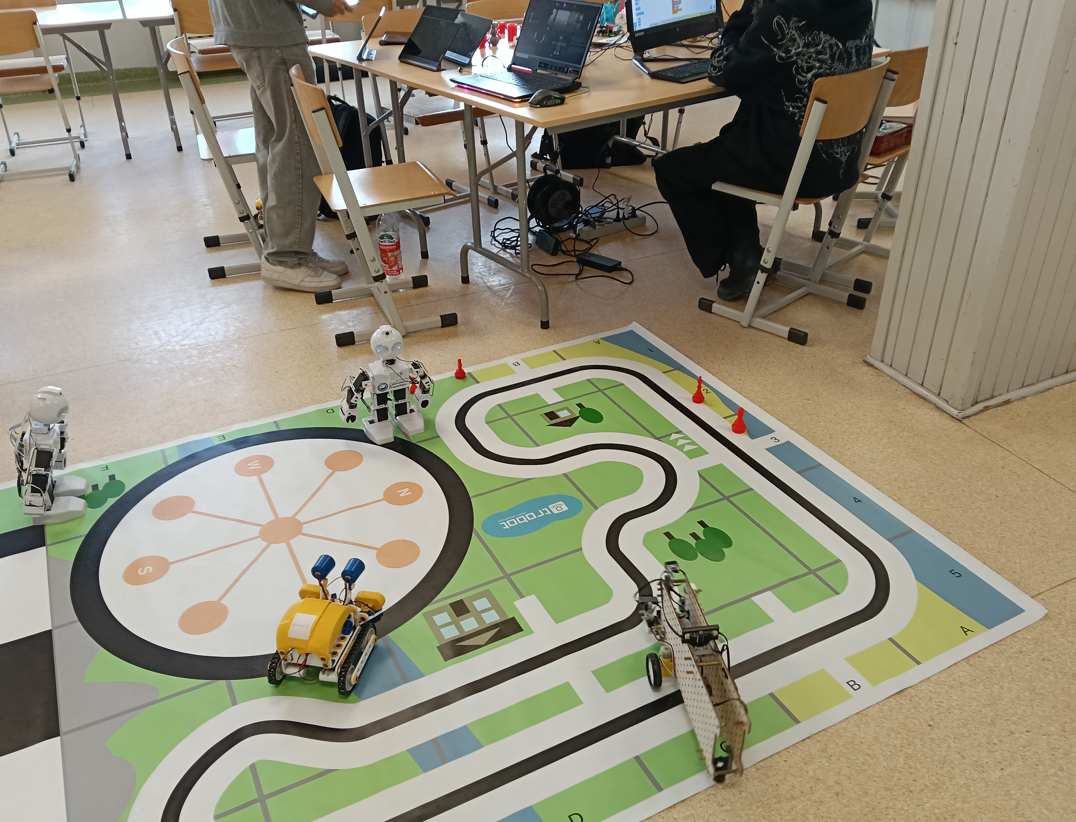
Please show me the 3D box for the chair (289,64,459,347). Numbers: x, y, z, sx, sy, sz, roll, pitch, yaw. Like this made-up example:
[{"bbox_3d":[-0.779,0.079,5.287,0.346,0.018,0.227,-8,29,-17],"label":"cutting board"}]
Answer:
[{"bbox_3d":[-0.548,-0.709,2.858,0.460,0.820,0.410,-10,33,-15],"label":"chair"}]

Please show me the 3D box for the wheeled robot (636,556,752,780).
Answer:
[{"bbox_3d":[0.278,0.461,1.568,0.140,0.150,0.410,-5,32,-7],"label":"wheeled robot"}]

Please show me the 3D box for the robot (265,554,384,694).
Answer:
[{"bbox_3d":[-0.415,0.406,1.654,0.175,0.165,0.220,6,32,10],"label":"robot"}]

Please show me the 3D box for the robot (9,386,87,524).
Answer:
[{"bbox_3d":[-1.170,0.084,2.037,0.165,0.330,0.210,-9,32,-14],"label":"robot"}]

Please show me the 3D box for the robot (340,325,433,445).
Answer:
[{"bbox_3d":[-0.422,-0.086,2.304,0.250,0.330,0.140,-15,34,-23],"label":"robot"}]

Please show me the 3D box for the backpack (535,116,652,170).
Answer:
[{"bbox_3d":[0.291,-1.535,4.607,0.430,0.400,0.250,-1,31,0],"label":"backpack"}]

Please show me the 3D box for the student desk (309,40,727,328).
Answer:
[{"bbox_3d":[0.230,-1.138,3.643,1.800,0.725,1.660,-22,37,-31],"label":"student desk"}]

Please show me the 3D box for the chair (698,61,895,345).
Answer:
[{"bbox_3d":[0.861,-0.723,2.860,0.460,0.820,0.410,26,40,37],"label":"chair"}]

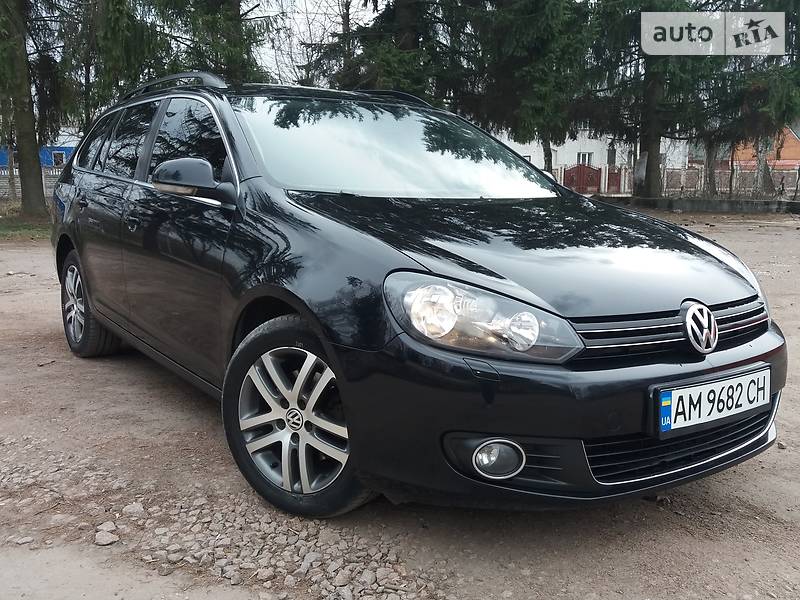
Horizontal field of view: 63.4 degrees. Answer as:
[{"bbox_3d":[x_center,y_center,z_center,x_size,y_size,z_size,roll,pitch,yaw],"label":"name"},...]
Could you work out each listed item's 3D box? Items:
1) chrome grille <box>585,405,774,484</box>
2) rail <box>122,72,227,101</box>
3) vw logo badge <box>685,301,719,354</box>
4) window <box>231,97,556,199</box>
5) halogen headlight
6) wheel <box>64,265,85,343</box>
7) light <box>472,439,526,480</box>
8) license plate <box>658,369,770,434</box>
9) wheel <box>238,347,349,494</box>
[{"bbox_3d":[0.850,0.369,1.840,0.930,0.145,0.110,-5,11,-39],"label":"chrome grille"},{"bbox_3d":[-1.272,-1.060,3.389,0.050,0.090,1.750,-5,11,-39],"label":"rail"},{"bbox_3d":[0.849,0.081,1.807,0.138,0.138,0.025,-5,-6,-39],"label":"vw logo badge"},{"bbox_3d":[0.000,-0.637,2.786,1.400,0.120,0.840,-5,43,-39],"label":"window"},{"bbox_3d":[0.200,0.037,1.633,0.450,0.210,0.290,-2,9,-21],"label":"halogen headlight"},{"bbox_3d":[-1.872,0.020,3.892,0.180,0.446,0.446,-5,11,-39],"label":"wheel"},{"bbox_3d":[0.235,0.381,1.555,0.130,0.105,0.060,-2,9,-21],"label":"light"},{"bbox_3d":[0.882,0.271,1.787,0.520,0.112,0.015,-5,7,-36],"label":"license plate"},{"bbox_3d":[-0.282,0.355,2.007,0.448,0.448,0.180,7,10,33],"label":"wheel"}]

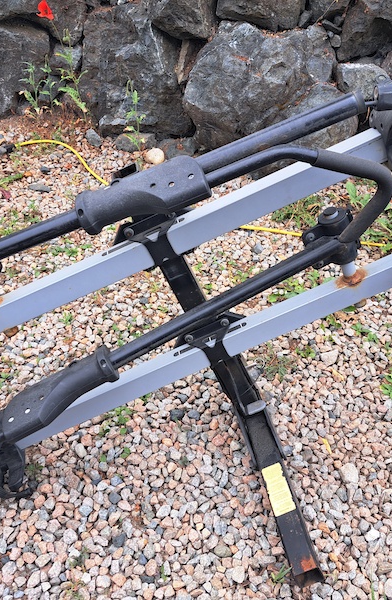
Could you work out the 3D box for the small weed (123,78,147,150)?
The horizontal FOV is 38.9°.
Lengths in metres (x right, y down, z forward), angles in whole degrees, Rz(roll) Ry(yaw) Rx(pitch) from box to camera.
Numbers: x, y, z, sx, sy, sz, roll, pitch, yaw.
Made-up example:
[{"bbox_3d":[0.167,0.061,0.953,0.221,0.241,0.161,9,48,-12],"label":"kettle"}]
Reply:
[{"bbox_3d":[-0.242,-0.720,2.186,0.095,0.268,0.085,0,39,0],"label":"small weed"}]

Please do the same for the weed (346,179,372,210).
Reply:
[{"bbox_3d":[0.554,-0.358,1.892,0.093,0.075,0.085,0,39,0],"label":"weed"}]

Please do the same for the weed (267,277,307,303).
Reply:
[{"bbox_3d":[0.247,-0.031,1.516,0.110,0.040,0.095,0,39,0],"label":"weed"}]

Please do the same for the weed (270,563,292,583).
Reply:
[{"bbox_3d":[0.143,0.456,0.927,0.036,0.025,0.030,0,39,0],"label":"weed"}]

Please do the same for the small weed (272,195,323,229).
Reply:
[{"bbox_3d":[0.332,-0.293,1.816,0.163,0.070,0.145,0,39,0],"label":"small weed"}]

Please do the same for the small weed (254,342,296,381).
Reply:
[{"bbox_3d":[0.185,0.141,1.292,0.097,0.055,0.090,0,39,0],"label":"small weed"}]

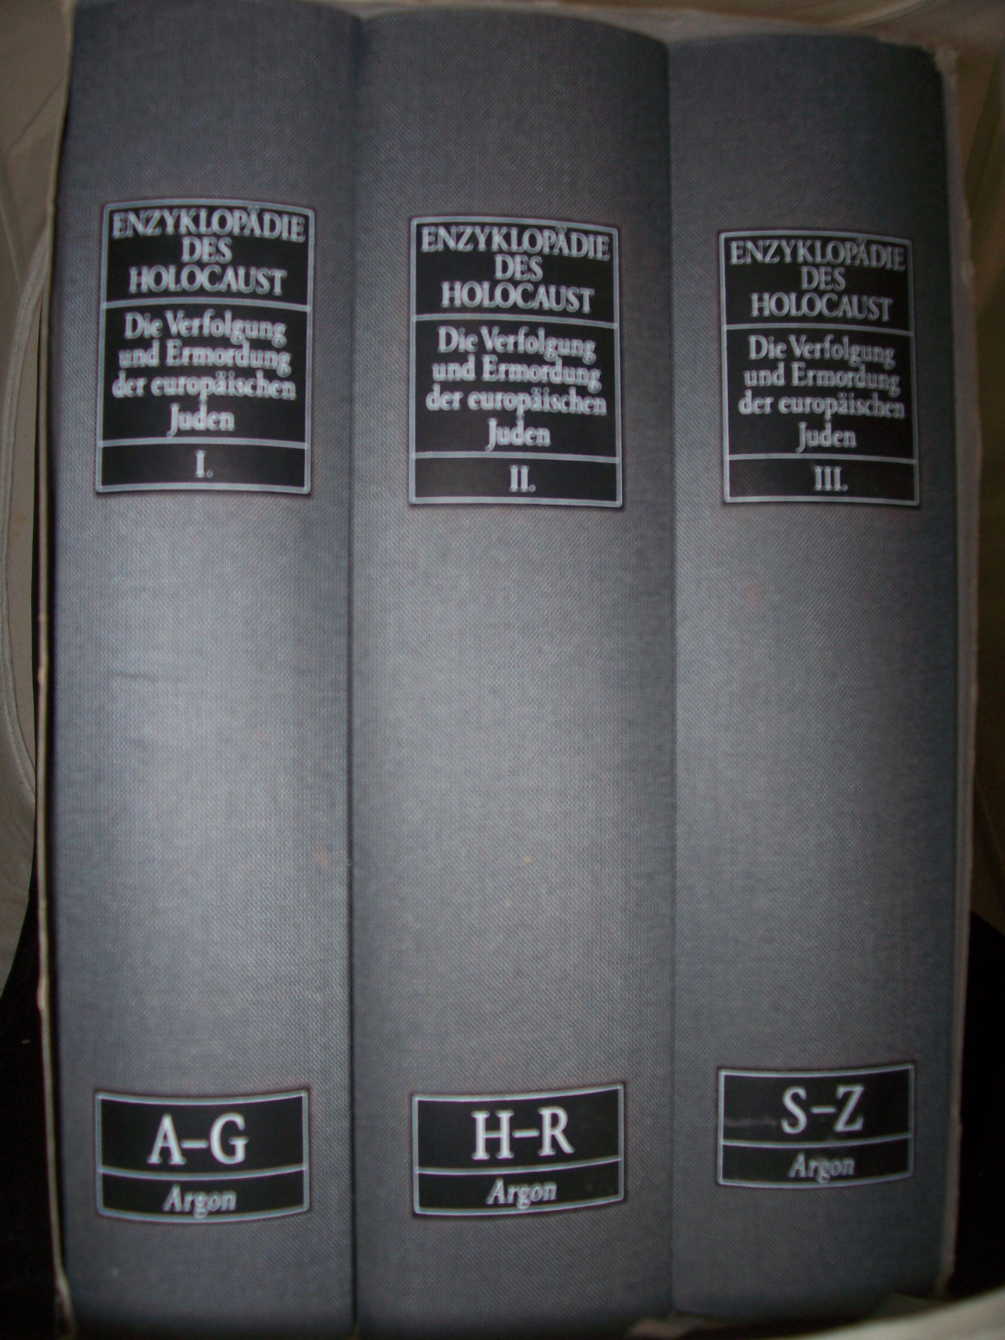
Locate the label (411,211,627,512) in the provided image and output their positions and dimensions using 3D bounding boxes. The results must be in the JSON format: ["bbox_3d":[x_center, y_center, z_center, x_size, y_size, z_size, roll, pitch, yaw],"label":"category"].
[{"bbox_3d":[0.003,-0.060,0.256,0.041,0.055,0.004,0,0,-8],"label":"label"}]

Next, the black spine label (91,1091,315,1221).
[{"bbox_3d":[-0.057,0.092,0.249,0.041,0.023,0.004,0,0,-5],"label":"black spine label"}]

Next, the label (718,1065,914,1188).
[{"bbox_3d":[0.064,0.092,0.266,0.041,0.023,0.004,0,0,-7],"label":"label"}]

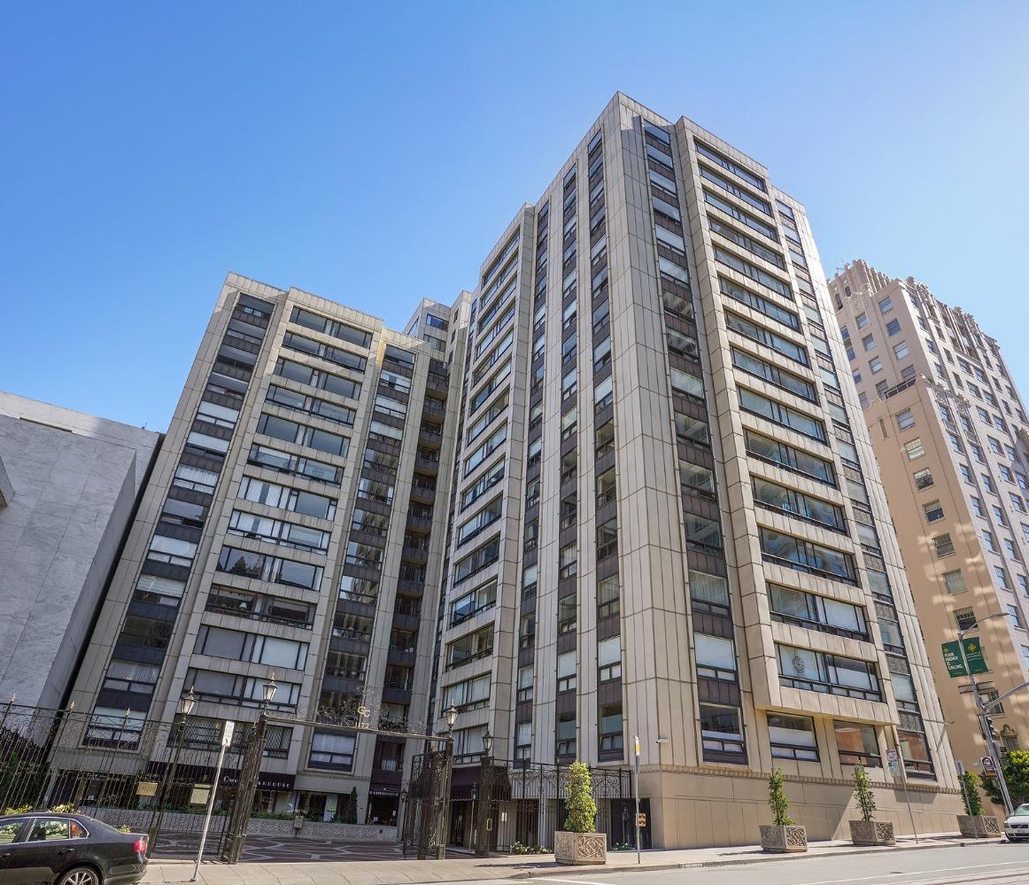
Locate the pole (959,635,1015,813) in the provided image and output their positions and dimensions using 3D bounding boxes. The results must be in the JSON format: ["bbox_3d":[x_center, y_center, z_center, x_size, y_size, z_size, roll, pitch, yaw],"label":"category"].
[{"bbox_3d":[22.969,13.843,30.435,0.300,8.850,0.300,18,-33,-24],"label":"pole"}]

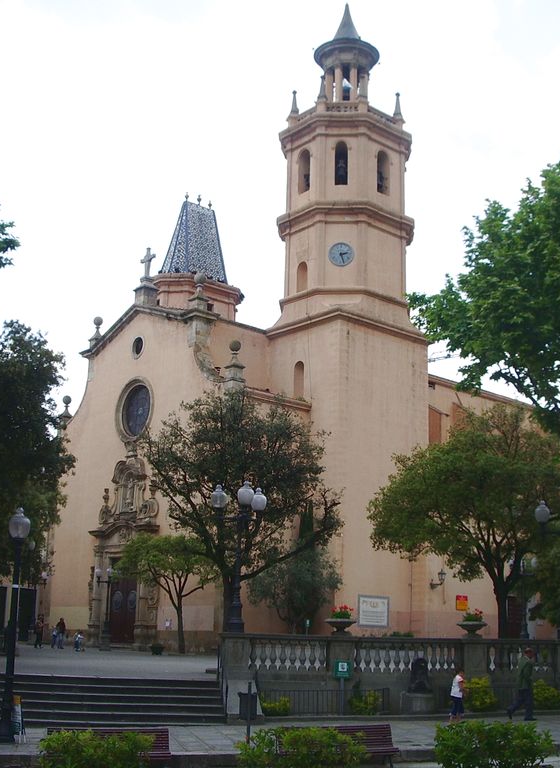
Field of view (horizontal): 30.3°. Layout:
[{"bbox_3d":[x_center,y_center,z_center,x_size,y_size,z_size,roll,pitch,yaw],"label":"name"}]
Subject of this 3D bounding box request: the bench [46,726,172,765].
[{"bbox_3d":[-2.584,5.622,15.495,1.830,0.820,0.620,4,-13,-13],"label":"bench"}]

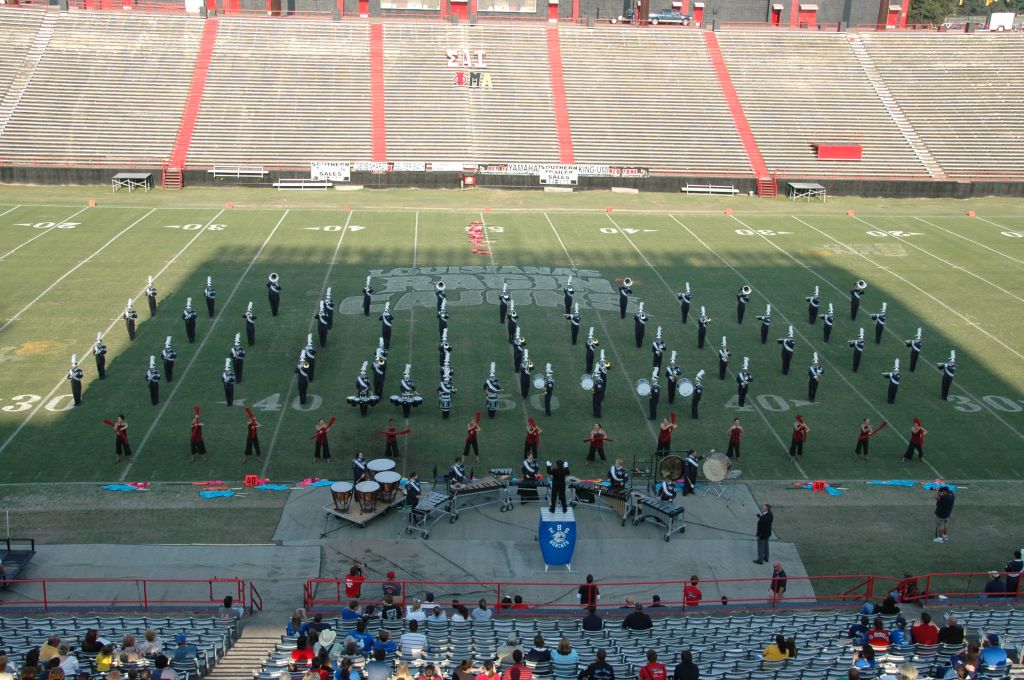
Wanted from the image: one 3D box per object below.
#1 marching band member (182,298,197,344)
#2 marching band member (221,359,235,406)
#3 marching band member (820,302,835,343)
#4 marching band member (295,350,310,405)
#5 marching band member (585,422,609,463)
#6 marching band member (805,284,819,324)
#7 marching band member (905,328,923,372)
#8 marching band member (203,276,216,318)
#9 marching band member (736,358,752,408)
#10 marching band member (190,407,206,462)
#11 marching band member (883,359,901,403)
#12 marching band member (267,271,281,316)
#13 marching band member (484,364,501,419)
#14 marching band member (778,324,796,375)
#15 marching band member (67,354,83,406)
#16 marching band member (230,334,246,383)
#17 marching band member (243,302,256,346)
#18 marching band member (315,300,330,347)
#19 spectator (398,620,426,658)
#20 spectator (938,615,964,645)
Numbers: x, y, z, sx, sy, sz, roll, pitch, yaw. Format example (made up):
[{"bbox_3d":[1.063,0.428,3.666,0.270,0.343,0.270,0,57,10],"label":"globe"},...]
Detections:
[{"bbox_3d":[-14.124,-0.790,49.870,0.620,2.020,0.520,-1,17,-9],"label":"marching band member"},{"bbox_3d":[-10.686,1.632,42.863,0.550,1.910,0.580,0,17,-4],"label":"marching band member"},{"bbox_3d":[14.512,-0.764,52.174,0.600,1.870,0.520,4,17,7],"label":"marching band member"},{"bbox_3d":[-7.946,1.467,43.205,0.600,2.140,0.680,-2,18,-12],"label":"marching band member"},{"bbox_3d":[2.956,3.527,39.054,0.850,1.514,0.500,0,17,-4],"label":"marching band member"},{"bbox_3d":[14.970,-1.784,56.527,0.742,1.978,0.515,0,17,-4],"label":"marching band member"},{"bbox_3d":[17.283,0.446,48.791,0.680,1.957,0.480,0,17,-4],"label":"marching band member"},{"bbox_3d":[-14.587,-2.080,55.069,0.530,2.055,0.500,-3,17,-13],"label":"marching band member"},{"bbox_3d":[9.066,1.644,44.311,0.620,2.060,0.500,0,17,-4],"label":"marching band member"},{"bbox_3d":[-10.696,3.229,38.514,0.600,1.920,0.500,0,17,-4],"label":"marching band member"},{"bbox_3d":[15.372,1.662,46.026,0.640,1.891,0.400,3,17,6],"label":"marching band member"},{"bbox_3d":[-11.278,-2.106,53.963,0.660,2.080,0.800,0,17,-4],"label":"marching band member"},{"bbox_3d":[-0.724,1.921,42.736,0.650,2.120,0.750,0,17,-4],"label":"marching band member"},{"bbox_3d":[11.677,0.435,48.198,0.750,2.080,0.500,0,17,-4],"label":"marching band member"},{"bbox_3d":[-16.332,1.516,42.571,0.600,2.040,0.580,-1,17,-9],"label":"marching band member"},{"bbox_3d":[-10.923,0.736,45.380,0.620,2.117,0.520,0,17,-4],"label":"marching band member"},{"bbox_3d":[-11.851,-0.750,51.281,0.639,2.060,0.515,0,17,-4],"label":"marching band member"},{"bbox_3d":[-8.554,-0.753,51.361,0.680,2.163,0.515,0,17,-4],"label":"marching band member"},{"bbox_3d":[-2.076,6.354,23.870,0.550,1.220,0.700,0,17,-4],"label":"spectator"},{"bbox_3d":[9.161,6.315,24.060,0.560,1.280,0.780,0,17,-4],"label":"spectator"}]

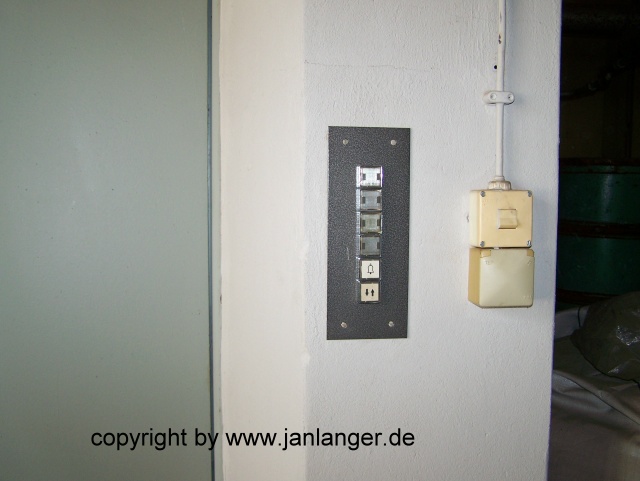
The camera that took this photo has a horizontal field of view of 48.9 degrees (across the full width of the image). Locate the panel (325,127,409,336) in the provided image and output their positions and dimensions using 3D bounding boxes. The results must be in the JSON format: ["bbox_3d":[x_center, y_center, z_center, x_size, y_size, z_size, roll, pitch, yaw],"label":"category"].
[{"bbox_3d":[0.058,-0.008,0.824,0.097,0.249,0.012,0,4,-7],"label":"panel"}]

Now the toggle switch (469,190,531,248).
[{"bbox_3d":[0.214,-0.026,0.830,0.066,0.067,0.038,0,4,-7],"label":"toggle switch"}]

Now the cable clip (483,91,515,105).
[{"bbox_3d":[0.211,-0.167,0.829,0.031,0.015,0.018,0,4,-7],"label":"cable clip"}]

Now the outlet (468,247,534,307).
[{"bbox_3d":[0.215,0.043,0.833,0.066,0.068,0.042,0,4,-7],"label":"outlet"}]

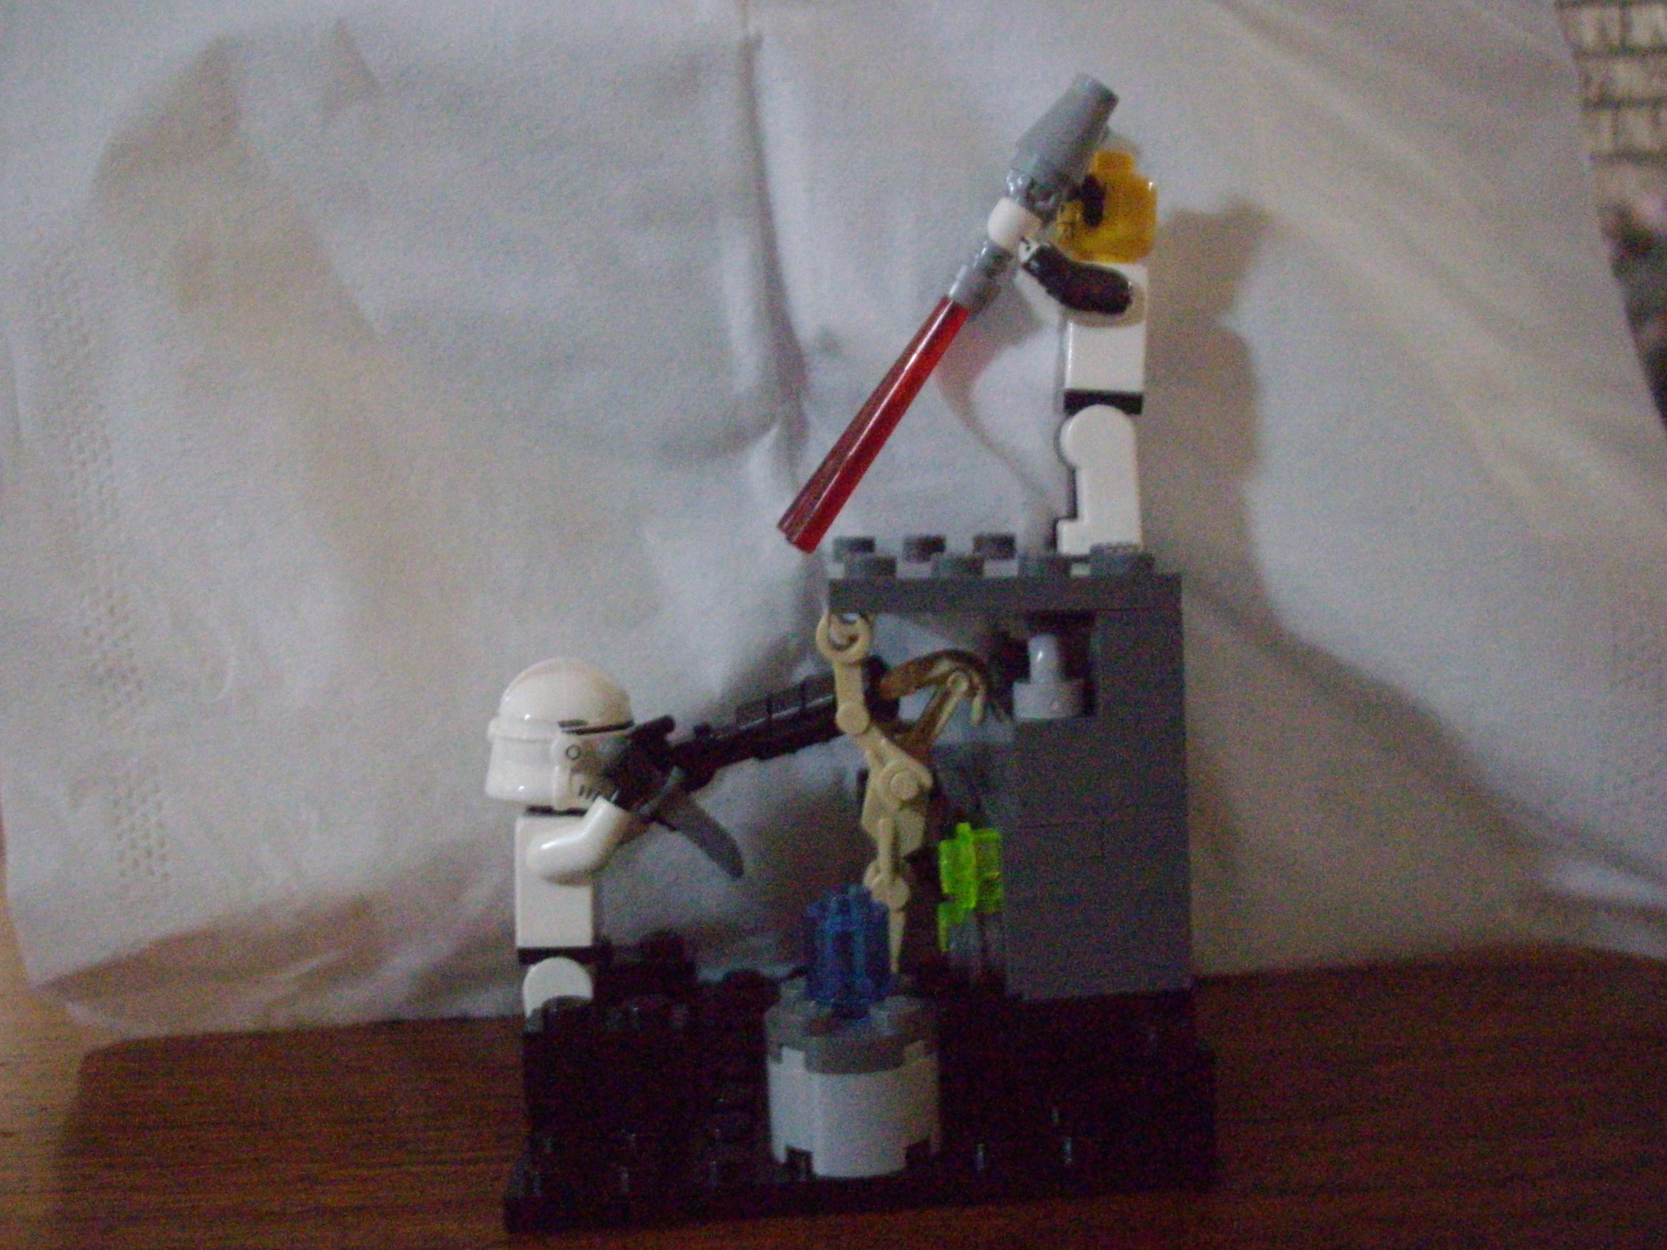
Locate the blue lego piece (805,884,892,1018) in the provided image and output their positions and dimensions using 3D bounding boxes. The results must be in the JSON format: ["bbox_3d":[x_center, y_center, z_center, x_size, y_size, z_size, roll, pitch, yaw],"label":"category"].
[{"bbox_3d":[0.001,0.030,0.166,0.008,0.011,0.008,-3,7,-1],"label":"blue lego piece"}]

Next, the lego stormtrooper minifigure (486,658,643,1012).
[{"bbox_3d":[-0.028,0.025,0.188,0.017,0.044,0.019,-3,7,-1],"label":"lego stormtrooper minifigure"}]

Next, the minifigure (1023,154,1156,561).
[{"bbox_3d":[0.026,-0.027,0.183,0.015,0.041,0.019,-3,7,-1],"label":"minifigure"}]

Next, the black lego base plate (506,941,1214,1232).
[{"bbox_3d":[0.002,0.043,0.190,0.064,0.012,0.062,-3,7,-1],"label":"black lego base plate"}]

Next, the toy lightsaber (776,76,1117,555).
[{"bbox_3d":[0.011,-0.030,0.174,0.007,0.053,0.007,34,5,-5],"label":"toy lightsaber"}]

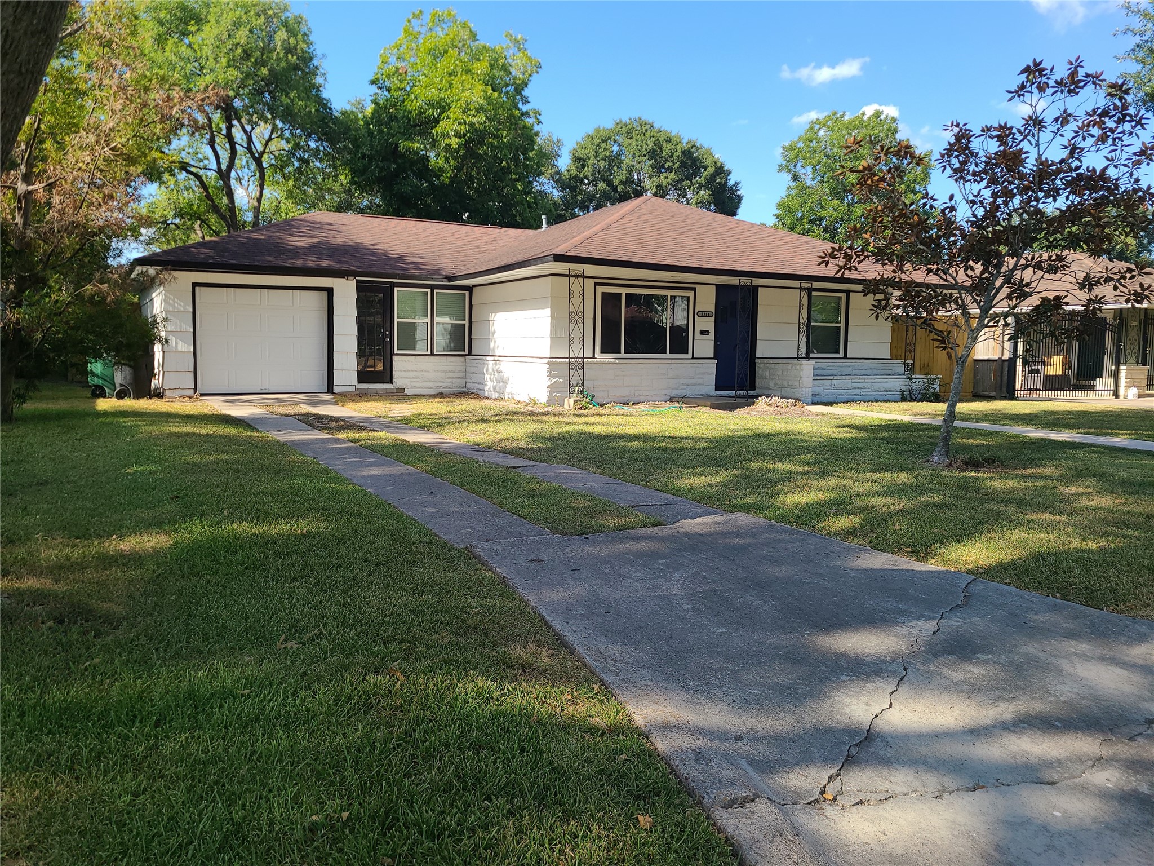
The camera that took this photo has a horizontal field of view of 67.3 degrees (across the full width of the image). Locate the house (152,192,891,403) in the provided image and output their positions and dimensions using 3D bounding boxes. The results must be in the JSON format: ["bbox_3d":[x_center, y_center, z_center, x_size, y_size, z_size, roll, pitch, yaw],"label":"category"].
[{"bbox_3d":[-1.300,-3.197,19.631,15.600,4.570,11.700,-2,6,-28],"label":"house"}]

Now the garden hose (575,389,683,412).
[{"bbox_3d":[0.931,-0.568,15.235,1.950,0.320,0.550,2,6,12],"label":"garden hose"}]

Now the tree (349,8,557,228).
[{"bbox_3d":[-4.147,-7.931,29.074,7.300,12.082,7.300,0,6,-8],"label":"tree"}]

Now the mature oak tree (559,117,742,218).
[{"bbox_3d":[3.718,-9.087,42.169,9.300,12.123,9.300,1,6,5],"label":"mature oak tree"}]

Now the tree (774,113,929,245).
[{"bbox_3d":[11.225,-7.497,34.719,6.800,10.626,6.800,3,6,17],"label":"tree"}]

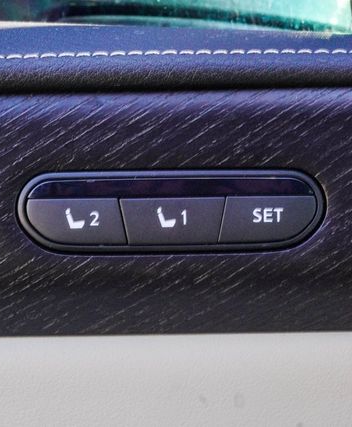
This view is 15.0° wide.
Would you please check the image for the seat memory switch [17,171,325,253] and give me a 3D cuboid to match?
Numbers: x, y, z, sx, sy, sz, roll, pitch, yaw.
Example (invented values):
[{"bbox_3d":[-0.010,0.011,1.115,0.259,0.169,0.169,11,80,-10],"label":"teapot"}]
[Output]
[{"bbox_3d":[-0.001,-0.001,0.362,0.082,0.022,0.010,-1,-3,0],"label":"seat memory switch"}]

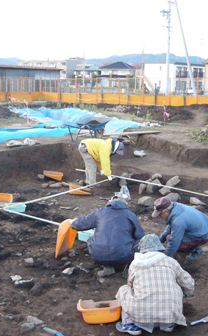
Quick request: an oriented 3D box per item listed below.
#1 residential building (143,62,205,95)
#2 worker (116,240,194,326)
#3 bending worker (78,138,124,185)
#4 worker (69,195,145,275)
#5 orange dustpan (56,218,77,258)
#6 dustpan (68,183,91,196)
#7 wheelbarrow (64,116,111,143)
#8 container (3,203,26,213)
[{"bbox_3d":[14.301,-18.361,93.861,7.400,6.300,13.500,10,15,35],"label":"residential building"},{"bbox_3d":[0.475,0.990,4.156,0.680,0.860,0.720,1,13,3],"label":"worker"},{"bbox_3d":[-0.044,-0.107,9.316,0.920,0.990,0.520,1,10,0],"label":"bending worker"},{"bbox_3d":[0.048,0.741,5.249,0.800,0.870,0.740,2,13,8],"label":"worker"},{"bbox_3d":[-0.417,0.874,5.587,0.135,0.430,0.345,15,16,25],"label":"orange dustpan"},{"bbox_3d":[-0.444,0.380,8.459,0.420,0.150,0.360,2,13,5],"label":"dustpan"},{"bbox_3d":[-0.430,-0.960,11.489,0.640,0.640,1.270,10,16,37],"label":"wheelbarrow"},{"bbox_3d":[-1.432,0.656,7.344,0.340,0.085,0.240,0,13,-2],"label":"container"}]

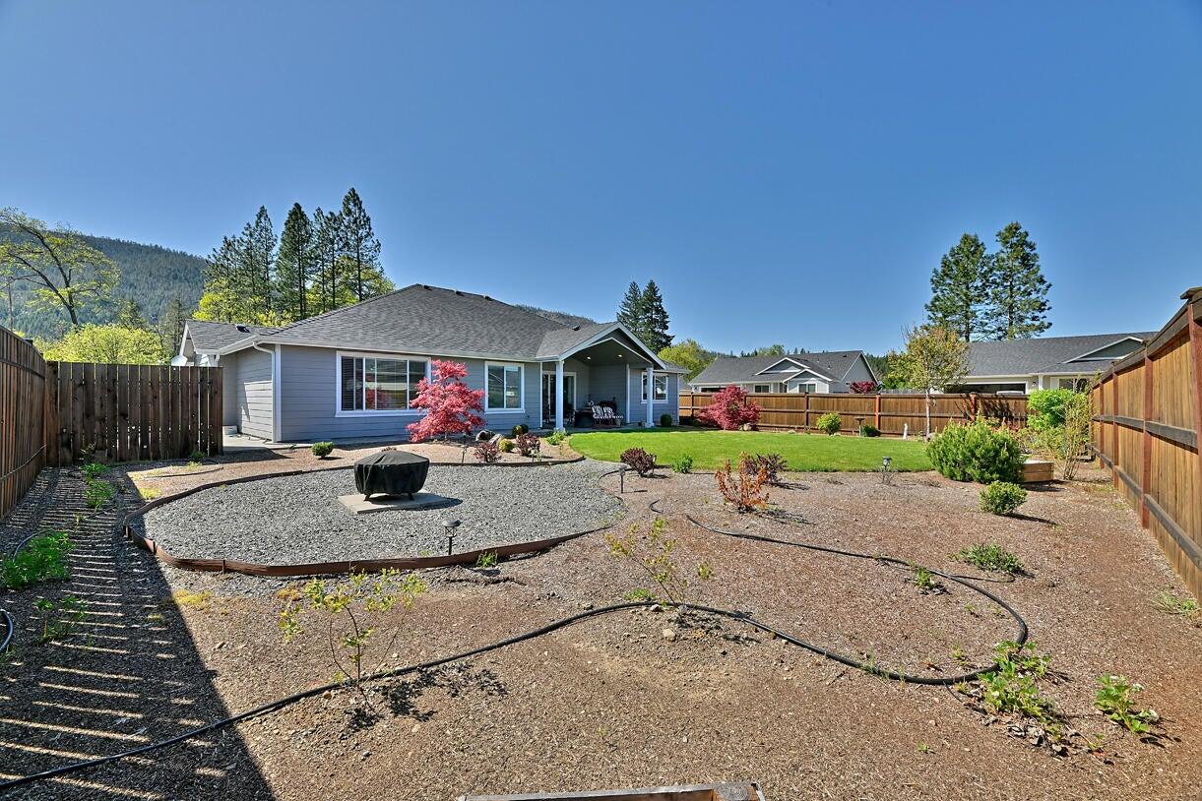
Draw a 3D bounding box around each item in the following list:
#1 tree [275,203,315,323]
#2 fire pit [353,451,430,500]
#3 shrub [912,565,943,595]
[{"bbox_3d":[-32.751,-10.025,50.000,4.400,22.000,4.400,0,0,-33],"label":"tree"},{"bbox_3d":[-2.548,0.893,5.720,0.850,0.546,0.850,0,0,0],"label":"fire pit"},{"bbox_3d":[2.110,1.150,3.030,0.170,0.160,0.170,0,0,0],"label":"shrub"}]

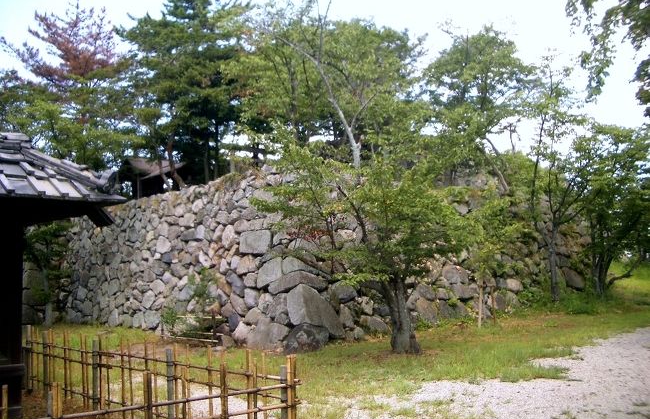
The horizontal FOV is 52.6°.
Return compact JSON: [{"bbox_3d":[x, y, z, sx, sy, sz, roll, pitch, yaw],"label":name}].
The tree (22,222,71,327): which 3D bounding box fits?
[{"bbox_3d":[-7.096,1.509,16.800,1.400,2.900,1.400,0,-4,0],"label":"tree"}]

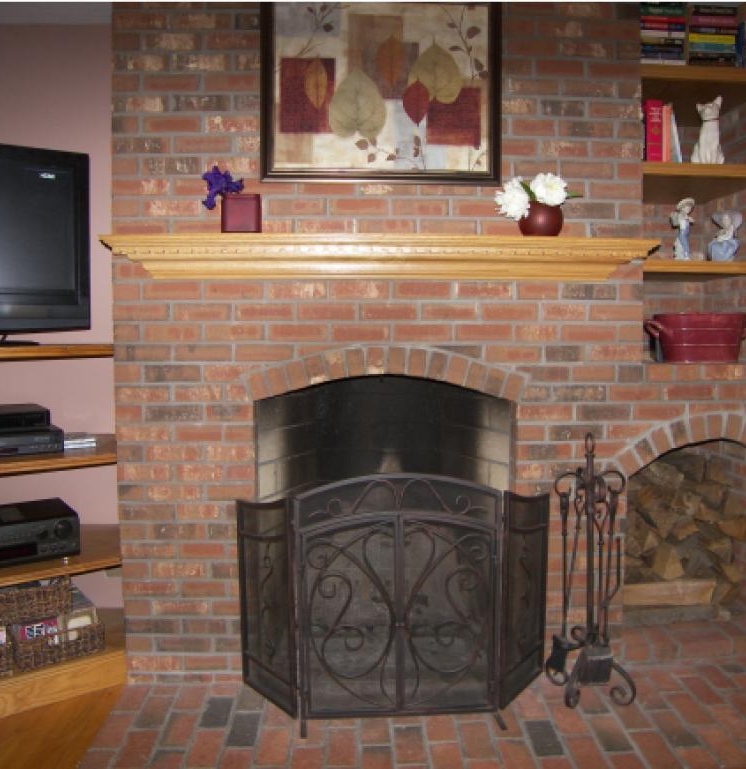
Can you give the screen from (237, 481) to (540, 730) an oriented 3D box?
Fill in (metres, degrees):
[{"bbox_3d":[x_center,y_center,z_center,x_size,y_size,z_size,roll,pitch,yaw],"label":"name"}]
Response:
[{"bbox_3d":[0.084,0.661,2.326,1.080,0.790,0.350,0,4,-2],"label":"screen"}]

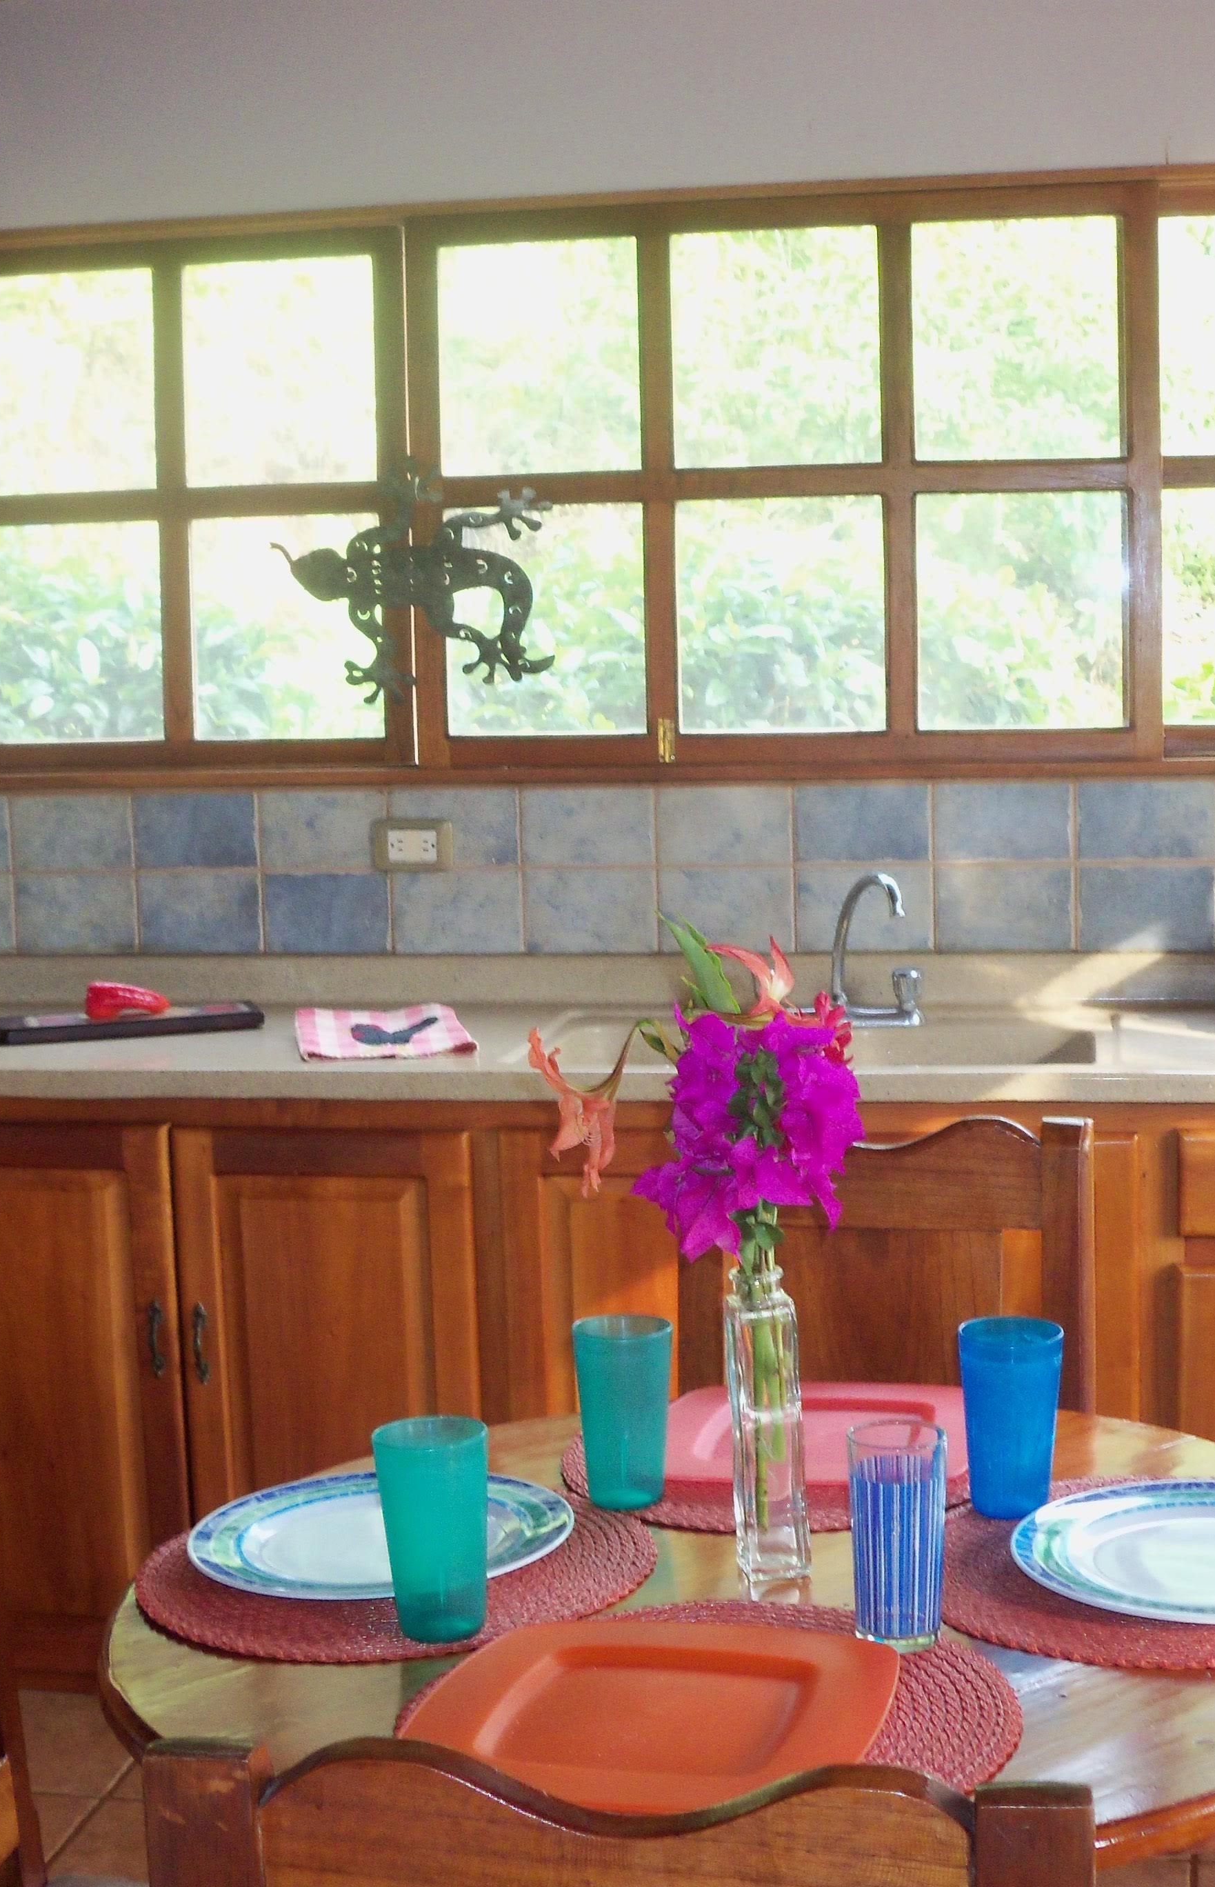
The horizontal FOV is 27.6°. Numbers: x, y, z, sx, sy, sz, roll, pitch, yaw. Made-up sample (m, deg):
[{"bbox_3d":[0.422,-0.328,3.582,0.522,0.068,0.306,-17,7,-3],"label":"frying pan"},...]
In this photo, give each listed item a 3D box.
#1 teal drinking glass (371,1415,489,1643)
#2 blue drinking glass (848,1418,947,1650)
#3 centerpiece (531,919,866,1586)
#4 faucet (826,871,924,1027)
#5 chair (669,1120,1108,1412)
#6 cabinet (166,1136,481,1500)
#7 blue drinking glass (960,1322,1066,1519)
[{"bbox_3d":[-0.118,0.406,1.711,0.080,0.139,0.080,-1,8,0],"label":"teal drinking glass"},{"bbox_3d":[0.198,0.402,1.680,0.068,0.141,0.068,0,8,12],"label":"blue drinking glass"},{"bbox_3d":[0.064,0.219,1.738,0.235,0.468,0.200,0,8,9],"label":"centerpiece"},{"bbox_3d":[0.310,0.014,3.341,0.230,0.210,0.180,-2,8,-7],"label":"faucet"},{"bbox_3d":[0.240,0.680,2.275,0.430,0.970,0.470,0,8,9],"label":"chair"},{"bbox_3d":[-0.312,0.581,3.465,0.400,0.770,0.545,0,8,9],"label":"cabinet"},{"bbox_3d":[0.312,0.368,1.911,0.080,0.140,0.080,0,8,12],"label":"blue drinking glass"}]

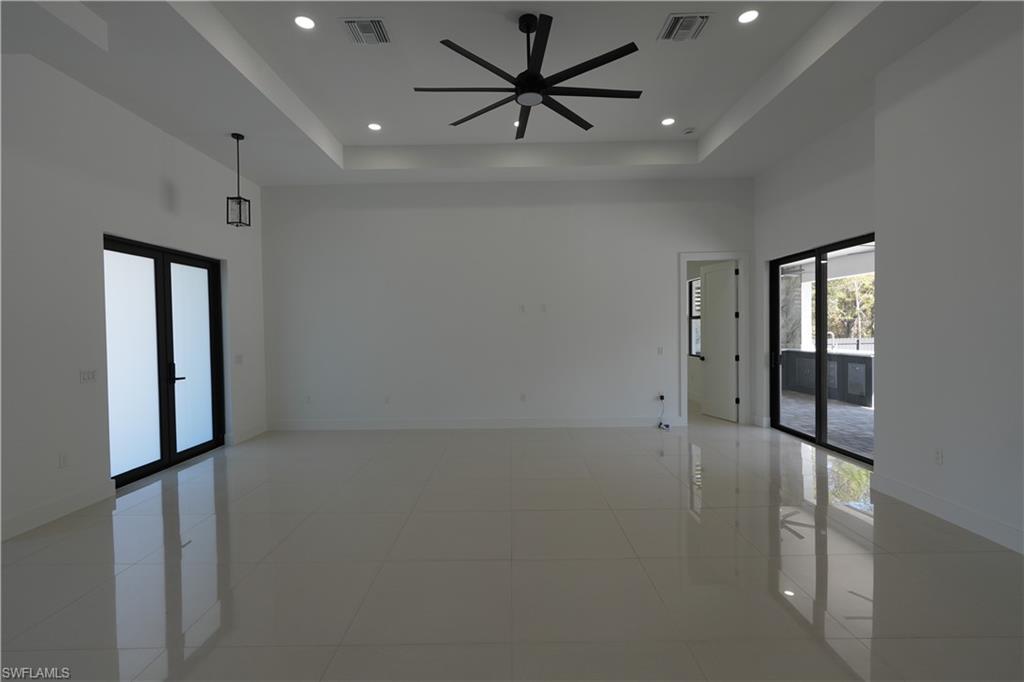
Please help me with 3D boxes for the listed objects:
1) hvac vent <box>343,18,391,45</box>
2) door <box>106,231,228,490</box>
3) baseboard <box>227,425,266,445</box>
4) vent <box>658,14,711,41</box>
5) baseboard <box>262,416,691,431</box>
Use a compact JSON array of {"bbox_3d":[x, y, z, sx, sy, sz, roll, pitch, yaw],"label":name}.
[{"bbox_3d":[-1.206,-2.572,3.802,0.335,0.030,0.335,-1,1,0],"label":"hvac vent"},{"bbox_3d":[-3.845,0.182,5.088,0.100,2.430,1.850,-1,1,0],"label":"door"},{"bbox_3d":[-3.666,1.295,6.397,0.025,0.155,0.820,-1,1,0],"label":"baseboard"},{"bbox_3d":[1.442,-2.609,3.803,0.335,0.030,0.335,-1,1,0],"label":"vent"},{"bbox_3d":[-0.552,1.245,6.819,6.180,0.155,0.022,-1,1,0],"label":"baseboard"}]

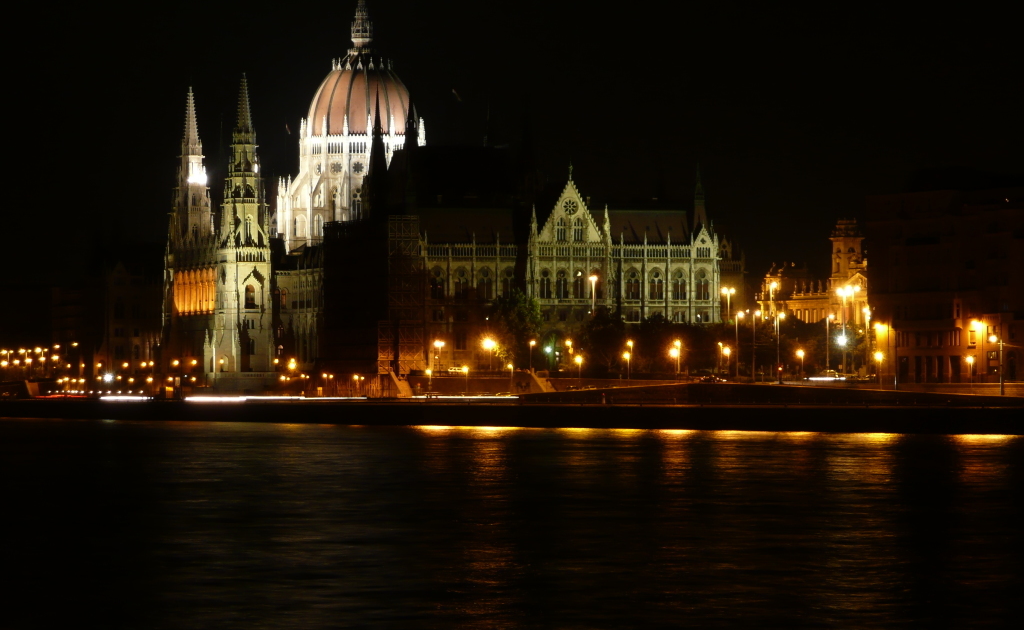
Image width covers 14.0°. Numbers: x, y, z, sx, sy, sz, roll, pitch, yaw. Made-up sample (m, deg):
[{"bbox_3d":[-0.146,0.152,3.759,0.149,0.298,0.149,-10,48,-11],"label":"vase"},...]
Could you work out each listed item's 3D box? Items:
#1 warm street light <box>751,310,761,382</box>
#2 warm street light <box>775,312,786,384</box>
[{"bbox_3d":[39.360,5.160,670.000,1.280,11.290,0.400,0,-1,-18],"label":"warm street light"},{"bbox_3d":[43.850,5.370,678.000,1.550,11.390,0.400,0,-1,-18],"label":"warm street light"}]

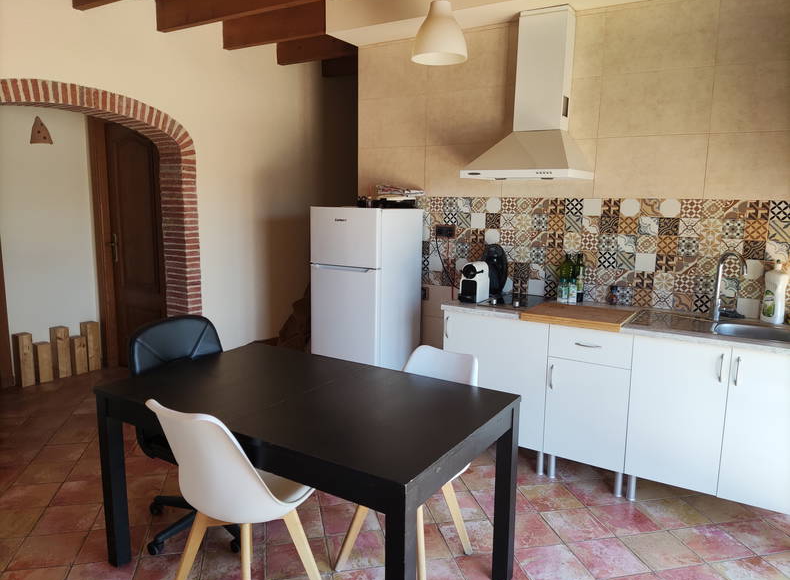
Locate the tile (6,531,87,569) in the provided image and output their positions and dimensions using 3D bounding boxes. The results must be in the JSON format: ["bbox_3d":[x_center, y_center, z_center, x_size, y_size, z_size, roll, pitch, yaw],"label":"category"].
[{"bbox_3d":[-1.445,1.093,2.482,0.247,0.012,0.247,-1,9,-12],"label":"tile"}]

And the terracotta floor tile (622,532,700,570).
[{"bbox_3d":[1.128,1.110,2.517,0.247,0.012,0.247,-1,9,-12],"label":"terracotta floor tile"}]

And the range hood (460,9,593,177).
[{"bbox_3d":[0.746,-1.071,3.232,0.600,0.915,0.475,7,11,33],"label":"range hood"}]

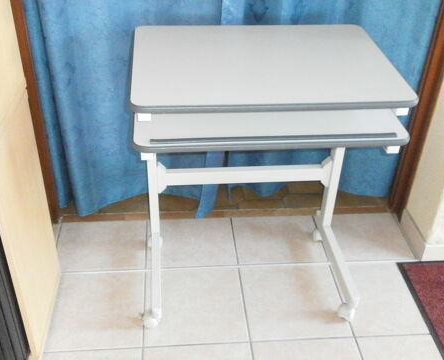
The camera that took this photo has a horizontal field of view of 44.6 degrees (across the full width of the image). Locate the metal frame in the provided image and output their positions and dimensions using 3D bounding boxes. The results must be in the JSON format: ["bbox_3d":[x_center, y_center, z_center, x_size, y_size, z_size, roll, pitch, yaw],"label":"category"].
[{"bbox_3d":[0.086,0.047,1.681,0.669,0.689,0.487,-2,36,-6],"label":"metal frame"}]

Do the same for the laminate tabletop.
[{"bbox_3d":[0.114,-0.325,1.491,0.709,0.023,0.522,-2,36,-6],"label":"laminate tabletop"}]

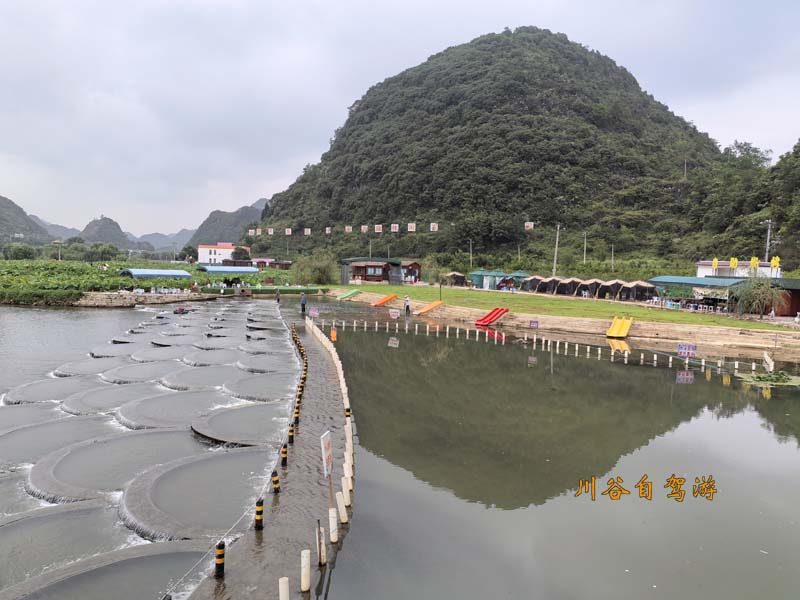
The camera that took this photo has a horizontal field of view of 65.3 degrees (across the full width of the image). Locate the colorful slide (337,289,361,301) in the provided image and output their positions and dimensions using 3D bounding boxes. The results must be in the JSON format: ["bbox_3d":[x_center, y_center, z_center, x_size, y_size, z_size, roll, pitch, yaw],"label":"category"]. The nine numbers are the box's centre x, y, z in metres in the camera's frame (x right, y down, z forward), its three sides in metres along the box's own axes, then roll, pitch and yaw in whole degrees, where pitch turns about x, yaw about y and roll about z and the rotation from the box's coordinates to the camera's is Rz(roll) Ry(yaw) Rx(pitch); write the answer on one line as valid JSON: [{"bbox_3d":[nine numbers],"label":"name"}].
[{"bbox_3d":[-5.688,-0.500,67.519,2.450,1.150,0.850,0,4,-28],"label":"colorful slide"}]

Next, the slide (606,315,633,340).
[{"bbox_3d":[14.495,1.748,41.071,1.150,1.200,2.300,4,4,32],"label":"slide"}]

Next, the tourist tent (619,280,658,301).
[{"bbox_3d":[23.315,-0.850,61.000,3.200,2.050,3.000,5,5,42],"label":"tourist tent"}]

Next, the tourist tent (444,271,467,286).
[{"bbox_3d":[7.688,-2.905,85.576,2.450,2.000,2.400,4,4,30],"label":"tourist tent"}]

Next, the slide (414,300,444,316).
[{"bbox_3d":[2.482,0.661,52.898,2.450,1.200,0.850,-1,4,-32],"label":"slide"}]

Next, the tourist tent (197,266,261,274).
[{"bbox_3d":[-21.772,-2.993,79.013,6.500,2.300,3.900,-1,5,-38],"label":"tourist tent"}]

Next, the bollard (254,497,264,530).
[{"bbox_3d":[-2.367,3.600,10.529,0.125,0.560,0.125,2,4,0],"label":"bollard"}]

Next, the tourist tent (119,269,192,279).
[{"bbox_3d":[-26.549,-2.124,68.055,6.400,2.300,3.800,-2,5,-43],"label":"tourist tent"}]

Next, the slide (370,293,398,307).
[{"bbox_3d":[-1.471,0.054,60.266,2.400,1.150,1.100,0,4,-29],"label":"slide"}]

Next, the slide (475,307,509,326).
[{"bbox_3d":[6.762,1.195,45.131,2.400,1.200,1.250,-1,4,-41],"label":"slide"}]

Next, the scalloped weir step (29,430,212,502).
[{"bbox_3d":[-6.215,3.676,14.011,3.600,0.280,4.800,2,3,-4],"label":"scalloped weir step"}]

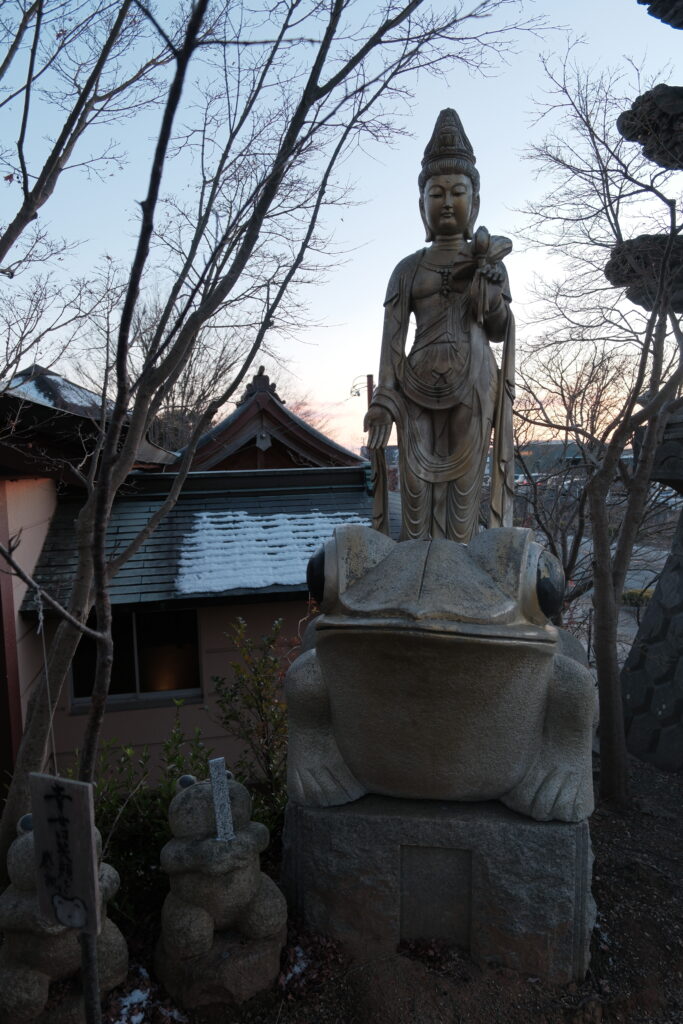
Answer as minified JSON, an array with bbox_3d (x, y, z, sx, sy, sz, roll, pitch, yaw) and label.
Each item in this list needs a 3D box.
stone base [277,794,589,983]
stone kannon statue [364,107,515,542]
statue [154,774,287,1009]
[{"bbox_3d":[0.355,1.165,2.660,0.920,0.521,0.900,0,5,7],"label":"stone base"},{"bbox_3d":[0.363,-0.629,2.579,0.546,1.596,0.360,0,5,7],"label":"stone kannon statue"},{"bbox_3d":[-0.386,1.147,2.277,0.360,0.629,0.360,-2,5,-20],"label":"statue"}]

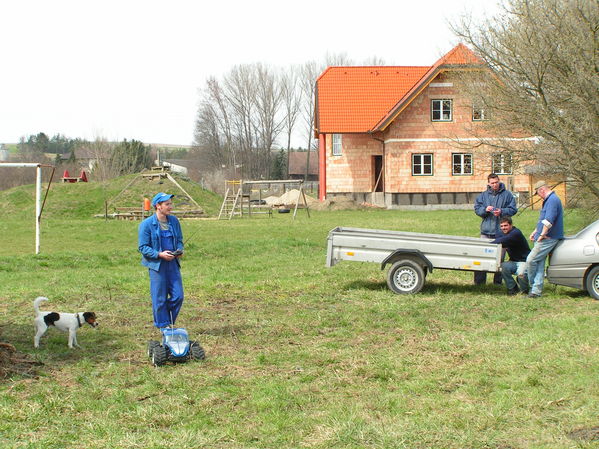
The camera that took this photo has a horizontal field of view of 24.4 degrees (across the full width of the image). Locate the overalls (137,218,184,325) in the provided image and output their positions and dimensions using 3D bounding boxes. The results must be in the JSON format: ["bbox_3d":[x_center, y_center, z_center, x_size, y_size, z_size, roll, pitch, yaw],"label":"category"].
[{"bbox_3d":[-1.735,0.591,17.400,0.560,1.440,0.420,-1,2,-30],"label":"overalls"}]

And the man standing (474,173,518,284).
[{"bbox_3d":[3.160,0.064,22.200,0.660,1.810,0.460,0,2,7],"label":"man standing"}]

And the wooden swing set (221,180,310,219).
[{"bbox_3d":[-1.770,-1.264,70.000,4.100,2.000,1.700,1,2,25],"label":"wooden swing set"}]

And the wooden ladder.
[{"bbox_3d":[-3.424,-1.234,69.700,0.850,1.900,0.850,1,2,25],"label":"wooden ladder"}]

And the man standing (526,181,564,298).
[{"bbox_3d":[3.611,0.221,20.400,0.550,1.740,0.500,0,2,-6],"label":"man standing"}]

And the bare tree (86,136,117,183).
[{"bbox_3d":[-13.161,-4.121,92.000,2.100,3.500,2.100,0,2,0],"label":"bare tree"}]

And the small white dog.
[{"bbox_3d":[-2.671,1.119,15.800,0.750,0.590,0.200,0,2,7],"label":"small white dog"}]

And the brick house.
[{"bbox_3d":[7.737,-6.138,88.500,13.500,10.000,12.300,0,2,1],"label":"brick house"}]

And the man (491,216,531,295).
[{"bbox_3d":[3.178,0.466,20.800,0.620,1.170,0.580,-1,2,-25],"label":"man"}]

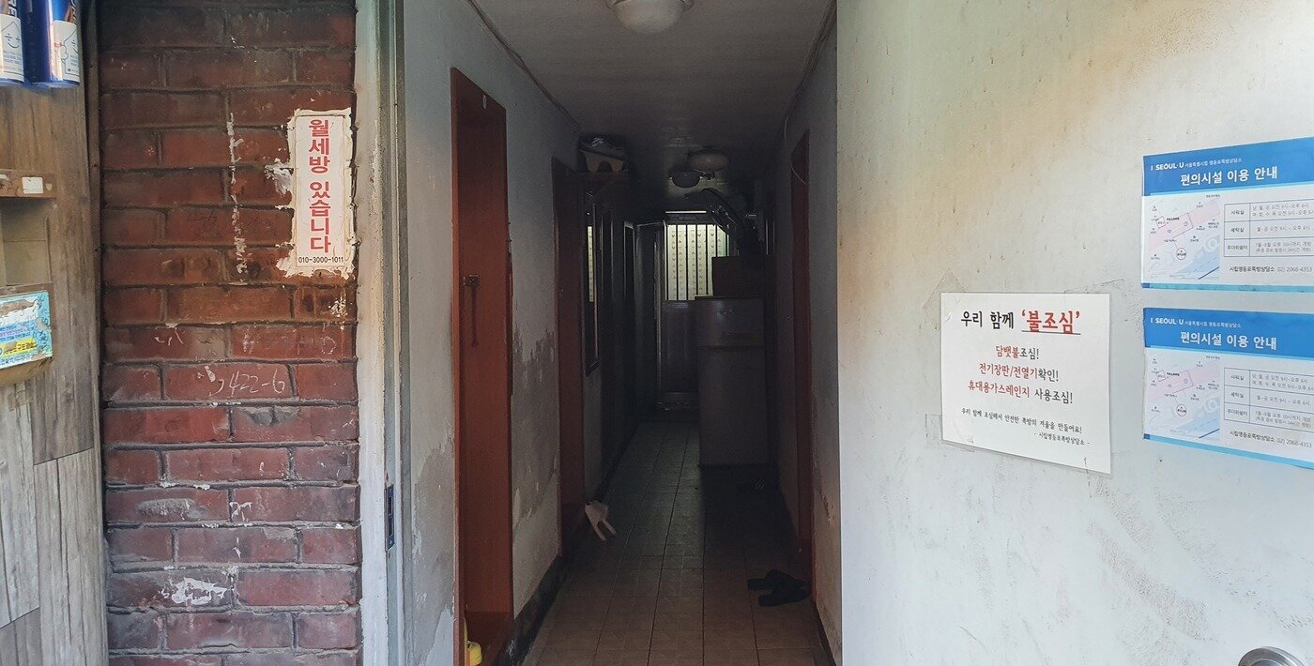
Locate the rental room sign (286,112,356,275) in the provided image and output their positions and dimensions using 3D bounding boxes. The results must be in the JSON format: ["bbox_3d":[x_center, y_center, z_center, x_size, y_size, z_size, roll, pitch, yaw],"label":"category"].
[{"bbox_3d":[-0.562,-0.236,1.650,0.110,0.275,0.010,0,2,2],"label":"rental room sign"}]

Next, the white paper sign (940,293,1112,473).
[{"bbox_3d":[0.467,0.055,1.277,0.010,0.210,0.290,-3,3,-25],"label":"white paper sign"}]

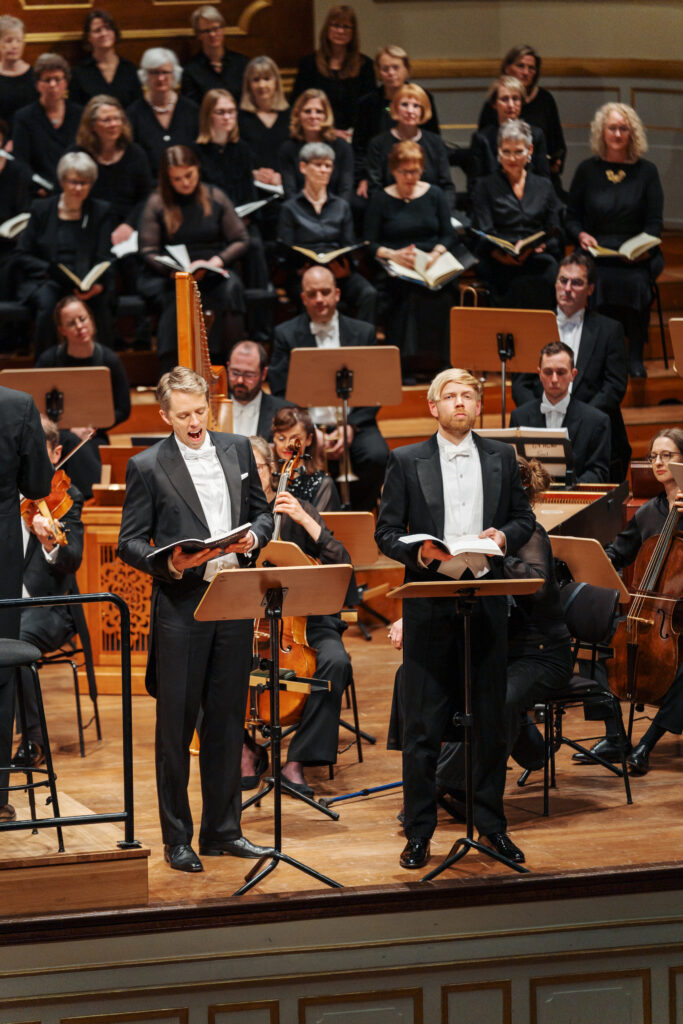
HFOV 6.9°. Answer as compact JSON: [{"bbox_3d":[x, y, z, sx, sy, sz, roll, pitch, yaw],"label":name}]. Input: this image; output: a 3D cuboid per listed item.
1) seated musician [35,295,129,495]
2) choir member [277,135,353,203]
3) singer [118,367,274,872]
[{"bbox_3d":[-1.234,-0.384,26.687,0.520,1.240,0.720,0,8,2],"label":"seated musician"},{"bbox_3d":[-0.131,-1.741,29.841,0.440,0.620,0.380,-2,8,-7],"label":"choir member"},{"bbox_3d":[-0.515,0.373,20.281,0.540,1.794,0.480,-4,9,-22],"label":"singer"}]

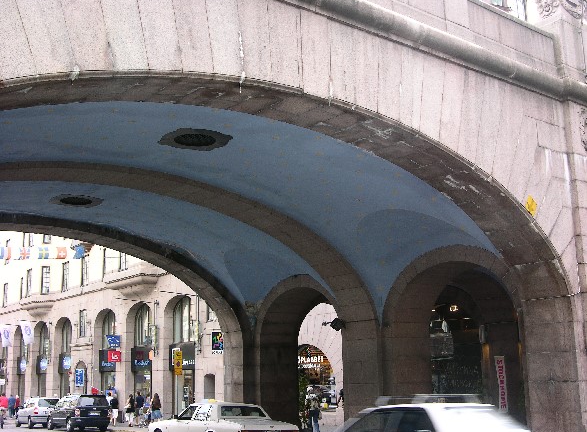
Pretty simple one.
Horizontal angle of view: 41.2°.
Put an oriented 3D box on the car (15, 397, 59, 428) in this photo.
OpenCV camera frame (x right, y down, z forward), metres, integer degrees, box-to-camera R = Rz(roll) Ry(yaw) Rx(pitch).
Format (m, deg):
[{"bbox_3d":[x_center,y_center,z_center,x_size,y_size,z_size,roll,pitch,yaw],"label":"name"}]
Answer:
[{"bbox_3d":[-14.700,11.380,45.000,1.750,1.600,4.350,6,-14,-31],"label":"car"}]

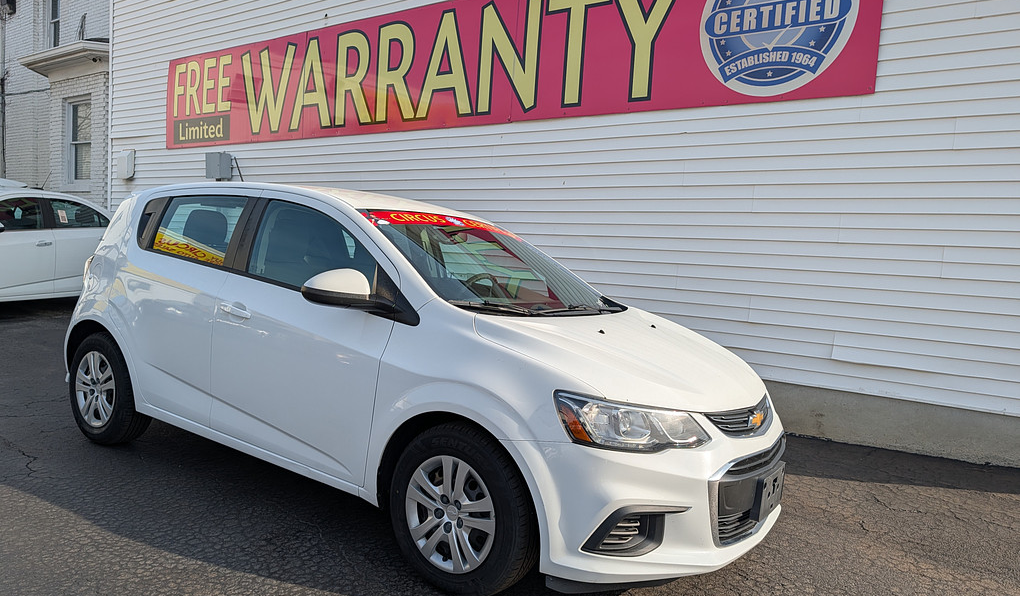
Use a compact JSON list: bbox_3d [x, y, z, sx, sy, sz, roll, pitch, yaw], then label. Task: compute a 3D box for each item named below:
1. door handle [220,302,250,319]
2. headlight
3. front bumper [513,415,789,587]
[{"bbox_3d":[-1.255,0.062,3.219,0.205,0.043,0.050,15,10,32],"label":"door handle"},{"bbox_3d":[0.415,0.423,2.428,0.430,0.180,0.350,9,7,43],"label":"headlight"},{"bbox_3d":[0.747,0.703,2.957,0.740,0.550,1.730,8,6,33],"label":"front bumper"}]

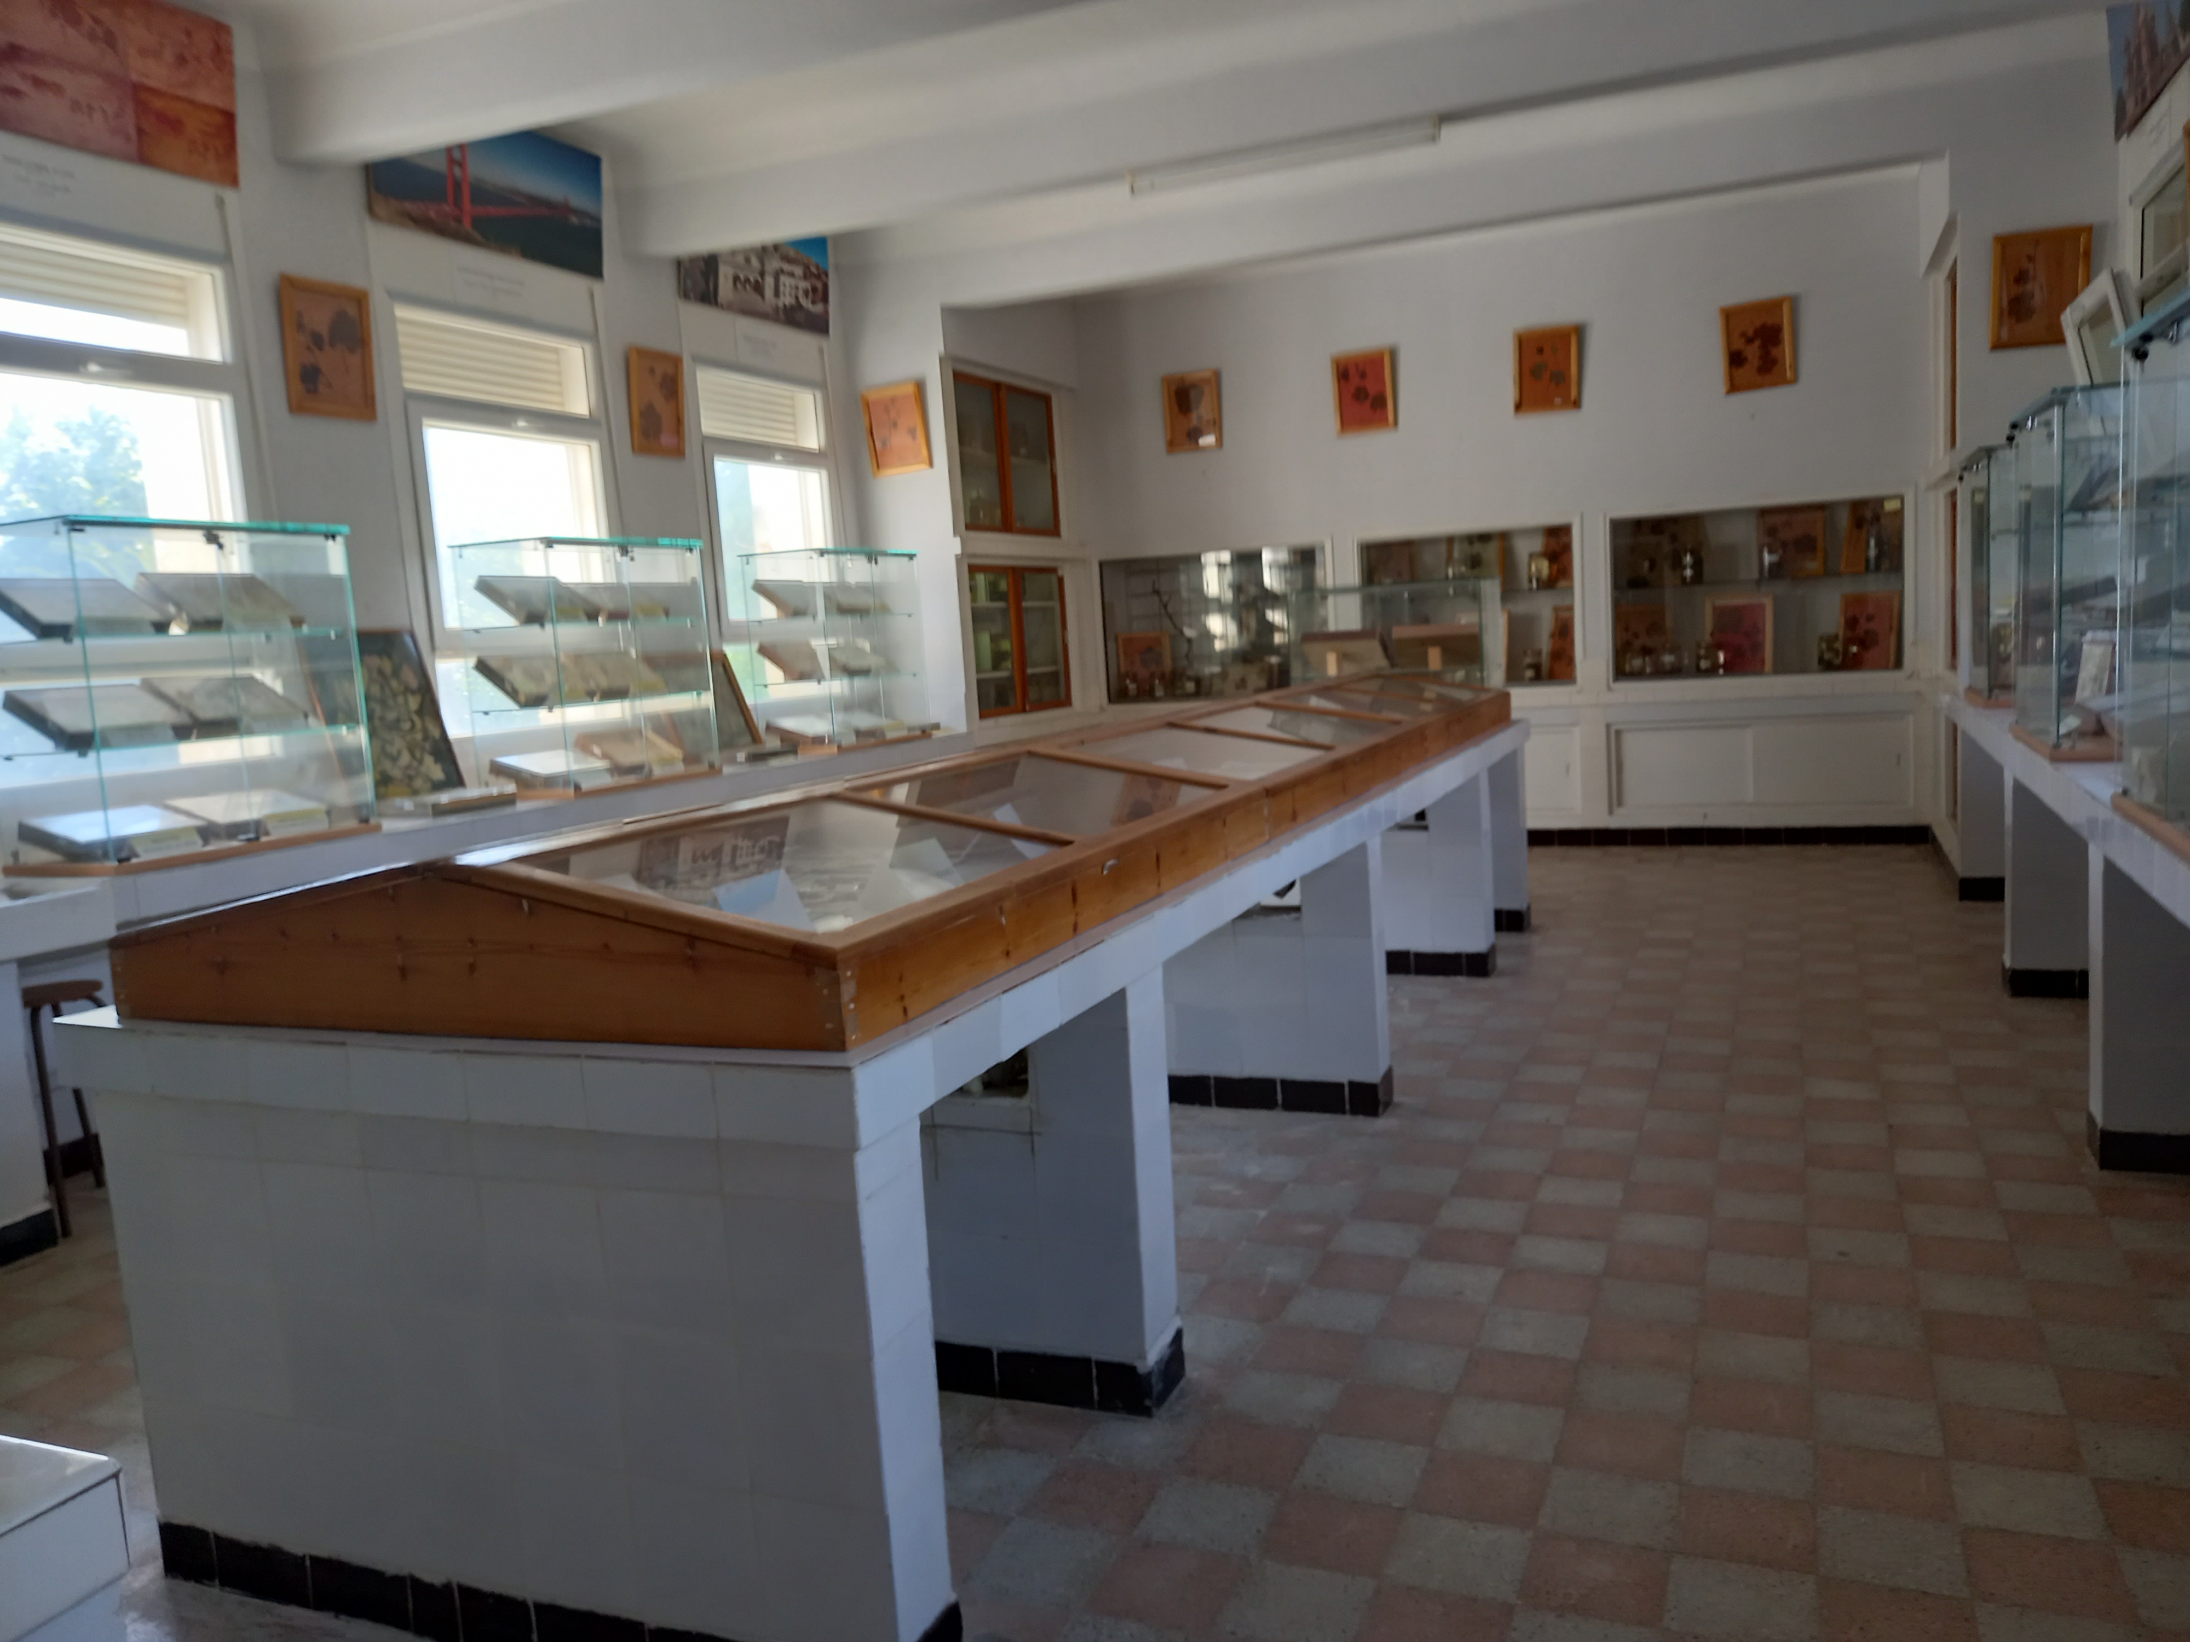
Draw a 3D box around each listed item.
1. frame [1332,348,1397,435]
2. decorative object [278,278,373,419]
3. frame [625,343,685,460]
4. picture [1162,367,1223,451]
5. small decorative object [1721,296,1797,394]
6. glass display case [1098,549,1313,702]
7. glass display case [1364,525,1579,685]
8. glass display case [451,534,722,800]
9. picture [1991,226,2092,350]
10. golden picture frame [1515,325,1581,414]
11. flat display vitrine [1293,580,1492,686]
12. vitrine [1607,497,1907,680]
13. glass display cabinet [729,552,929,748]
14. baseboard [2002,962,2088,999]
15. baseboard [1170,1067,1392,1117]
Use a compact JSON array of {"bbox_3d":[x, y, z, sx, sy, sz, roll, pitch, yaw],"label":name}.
[{"bbox_3d":[1.616,-2.561,9.474,0.359,0.469,0.035,-3,9,24],"label":"frame"},{"bbox_3d":[-2.714,-1.670,5.619,0.035,0.469,0.372,3,9,23],"label":"decorative object"},{"bbox_3d":[-2.001,-1.912,7.251,0.035,0.473,0.371,3,9,23],"label":"frame"},{"bbox_3d":[0.622,-2.603,10.065,0.376,0.477,0.035,-1,7,24],"label":"picture"},{"bbox_3d":[3.610,-2.583,8.600,0.358,0.461,0.035,-4,9,24],"label":"small decorative object"},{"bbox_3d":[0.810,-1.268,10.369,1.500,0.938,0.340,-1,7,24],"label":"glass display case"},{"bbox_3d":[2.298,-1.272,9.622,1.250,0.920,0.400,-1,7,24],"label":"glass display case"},{"bbox_3d":[-2.113,-0.648,6.675,0.500,1.020,0.960,-1,7,24],"label":"glass display case"},{"bbox_3d":[3.953,-2.223,6.607,0.357,0.467,0.035,-1,7,24],"label":"picture"},{"bbox_3d":[2.587,-2.574,9.047,0.363,0.462,0.035,0,10,24],"label":"golden picture frame"},{"bbox_3d":[1.339,-0.723,7.005,0.840,0.620,0.460,-1,7,24],"label":"flat display vitrine"},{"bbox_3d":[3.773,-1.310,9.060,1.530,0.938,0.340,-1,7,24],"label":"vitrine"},{"bbox_3d":[-1.310,-0.872,8.130,0.475,0.985,0.940,-1,7,24],"label":"glass display cabinet"},{"bbox_3d":[3.279,0.543,5.392,0.300,0.095,0.160,-1,7,24],"label":"baseboard"},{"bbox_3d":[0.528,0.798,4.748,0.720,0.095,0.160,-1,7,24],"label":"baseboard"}]

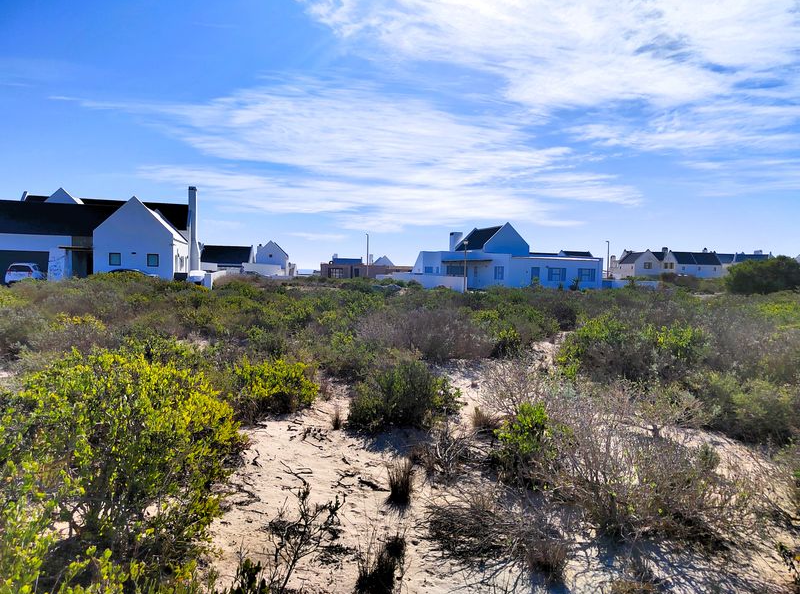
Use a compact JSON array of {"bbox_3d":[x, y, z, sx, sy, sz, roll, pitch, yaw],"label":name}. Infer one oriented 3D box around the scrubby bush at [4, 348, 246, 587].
[{"bbox_3d":[-1.610,0.884,3.250,1.300,1.080,1.250,-1,3,-27],"label":"scrubby bush"}]

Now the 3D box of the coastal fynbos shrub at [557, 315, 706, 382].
[{"bbox_3d":[3.535,0.757,8.249,2.100,0.880,1.600,2,3,24],"label":"coastal fynbos shrub"}]

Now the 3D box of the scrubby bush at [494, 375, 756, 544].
[{"bbox_3d":[1.453,1.009,3.606,1.600,0.830,1.300,2,3,23],"label":"scrubby bush"}]

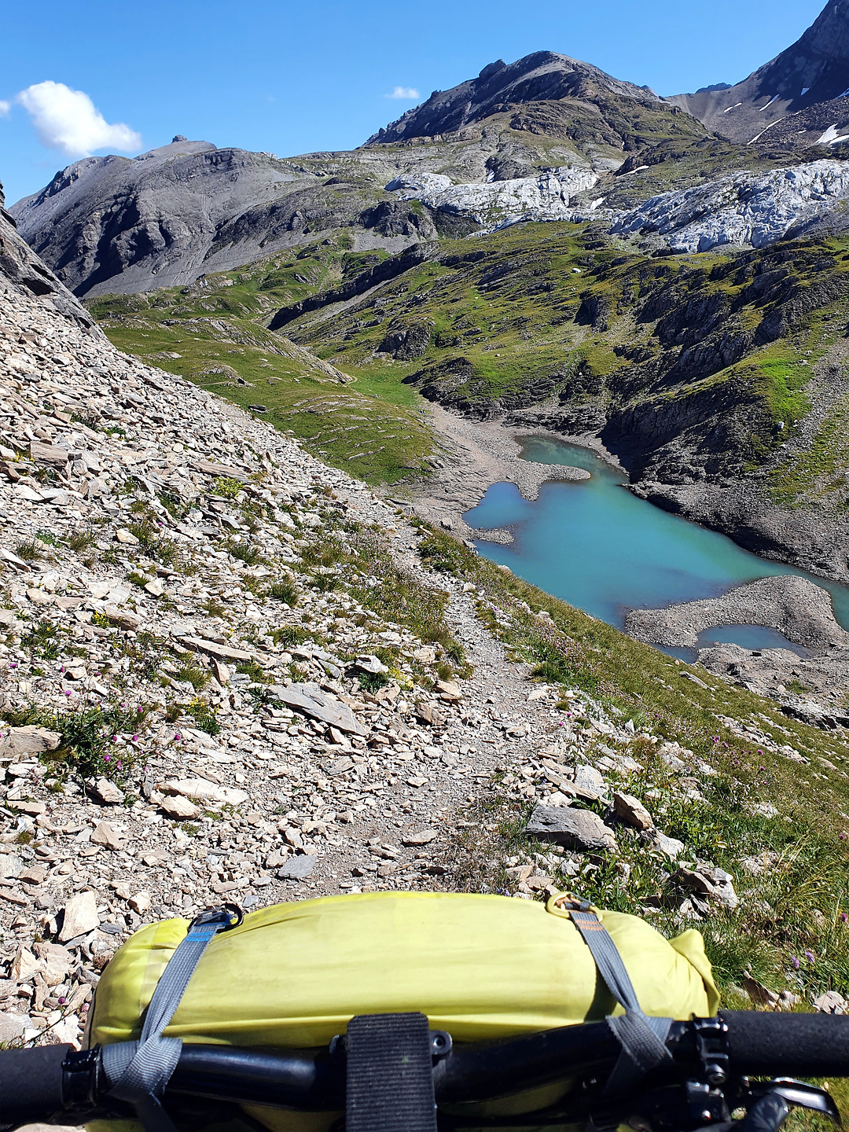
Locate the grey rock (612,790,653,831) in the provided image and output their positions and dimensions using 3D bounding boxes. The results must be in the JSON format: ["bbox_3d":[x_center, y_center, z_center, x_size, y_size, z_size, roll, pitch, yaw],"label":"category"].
[{"bbox_3d":[0.859,1.008,3.500,0.175,0.100,0.105,34,31,15],"label":"grey rock"}]

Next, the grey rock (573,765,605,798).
[{"bbox_3d":[0.737,0.962,3.800,0.135,0.100,0.110,12,22,14],"label":"grey rock"}]

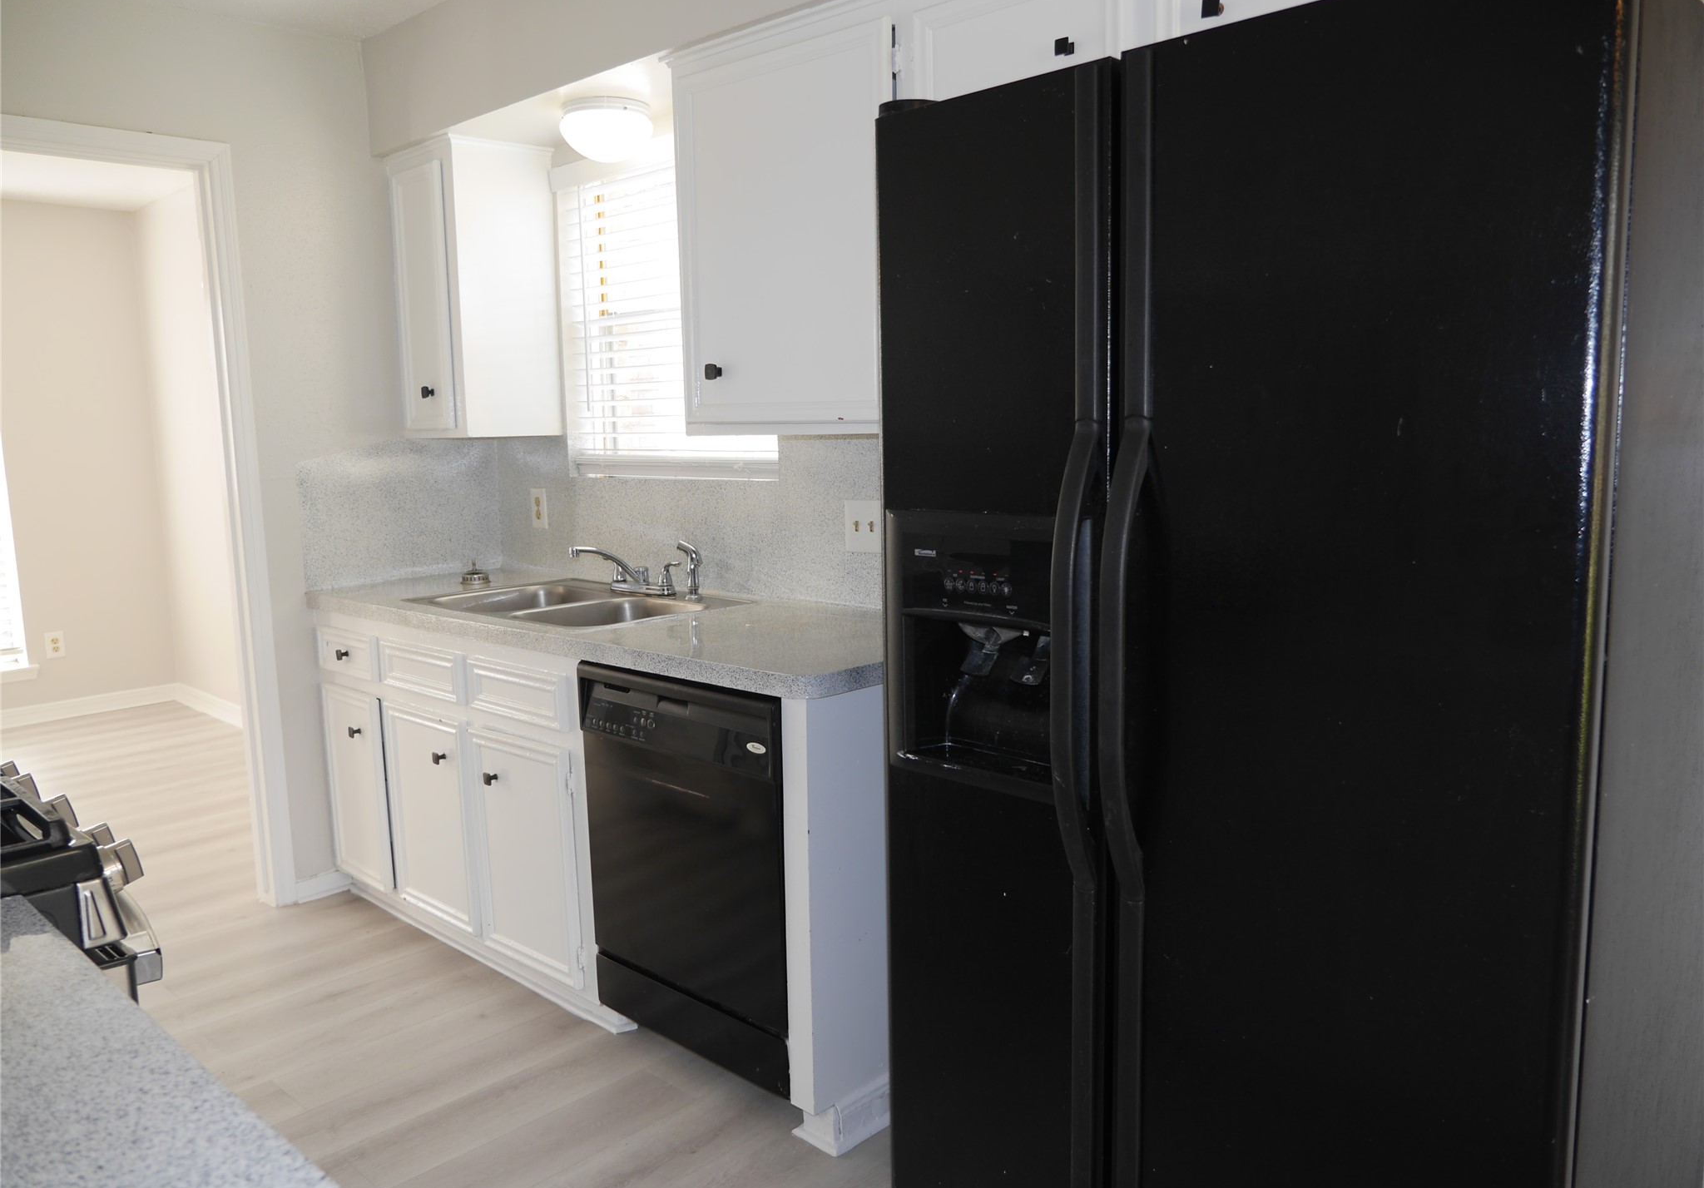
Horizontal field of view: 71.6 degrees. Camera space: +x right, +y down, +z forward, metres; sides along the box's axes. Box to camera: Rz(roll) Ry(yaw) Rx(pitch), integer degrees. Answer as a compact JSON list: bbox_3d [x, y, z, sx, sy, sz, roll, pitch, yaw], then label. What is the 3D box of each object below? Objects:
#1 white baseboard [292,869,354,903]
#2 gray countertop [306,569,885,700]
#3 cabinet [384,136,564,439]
[{"bbox_3d":[-1.547,0.856,3.449,0.017,0.072,0.168,6,11,42],"label":"white baseboard"},{"bbox_3d":[-0.595,0.050,2.919,1.999,0.038,0.627,6,11,42],"label":"gray countertop"},{"bbox_3d":[-1.109,-0.865,3.458,0.369,0.806,0.320,6,11,42],"label":"cabinet"}]

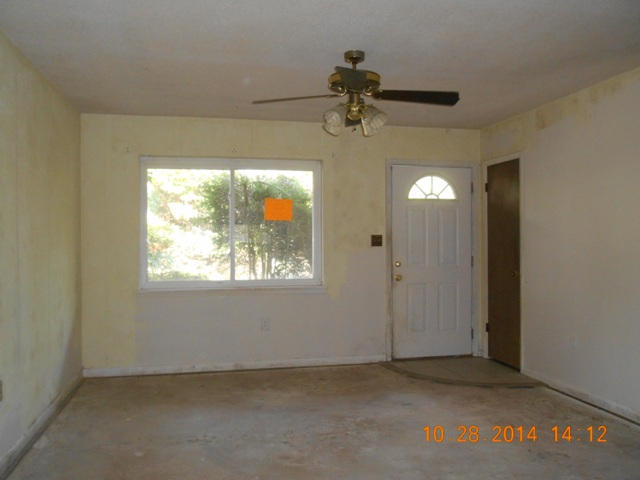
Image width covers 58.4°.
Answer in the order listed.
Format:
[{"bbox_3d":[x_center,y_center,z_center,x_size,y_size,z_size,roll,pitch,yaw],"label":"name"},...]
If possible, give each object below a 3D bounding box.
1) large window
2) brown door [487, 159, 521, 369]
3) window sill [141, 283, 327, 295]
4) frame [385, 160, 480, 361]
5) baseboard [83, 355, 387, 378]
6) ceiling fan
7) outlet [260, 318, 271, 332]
[{"bbox_3d":[-0.845,-0.161,5.679,1.780,1.270,0.100,0,1,-12],"label":"large window"},{"bbox_3d":[1.856,0.238,5.745,0.040,2.020,0.625,0,1,-12],"label":"brown door"},{"bbox_3d":[-0.827,0.491,5.627,1.830,0.055,0.090,0,1,-12],"label":"window sill"},{"bbox_3d":[1.204,0.223,6.123,1.050,2.090,0.120,0,1,-12],"label":"frame"},{"bbox_3d":[-0.758,1.242,5.665,2.970,0.085,0.018,0,1,-12],"label":"baseboard"},{"bbox_3d":[0.219,-0.903,3.559,1.300,0.520,1.300,0,1,0],"label":"ceiling fan"},{"bbox_3d":[-0.536,0.855,5.714,0.076,0.120,0.010,0,1,-12],"label":"outlet"}]

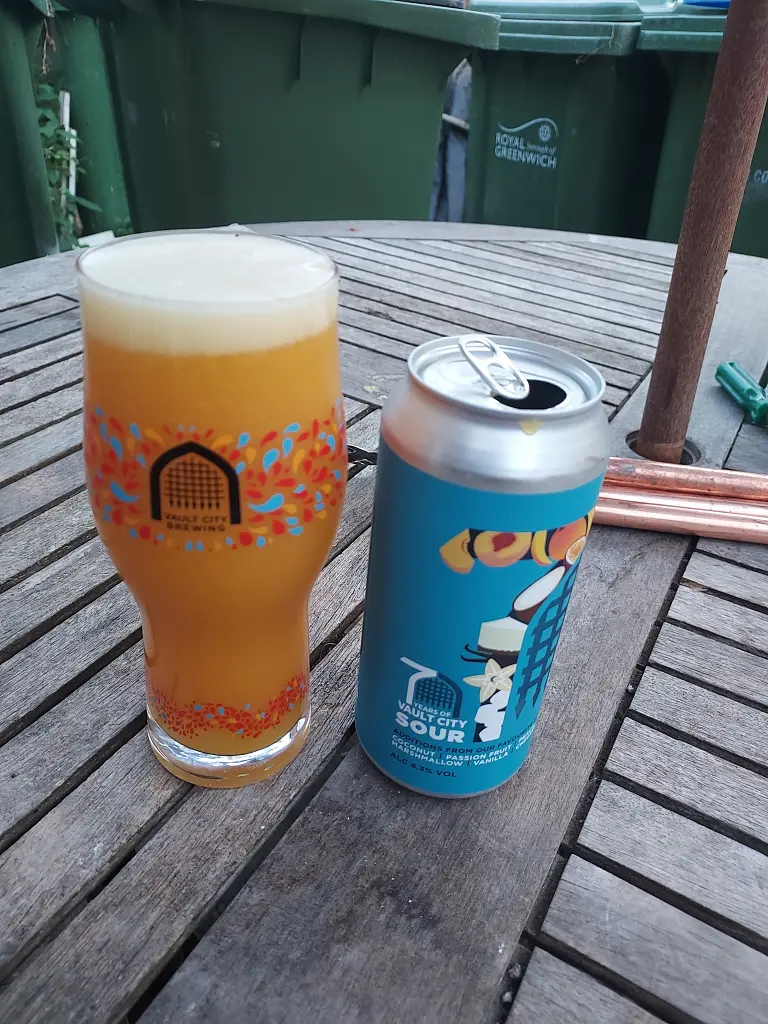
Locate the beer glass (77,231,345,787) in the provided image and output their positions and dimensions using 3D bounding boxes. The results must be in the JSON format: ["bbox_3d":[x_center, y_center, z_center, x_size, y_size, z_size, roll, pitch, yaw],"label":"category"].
[{"bbox_3d":[-0.050,0.010,0.223,0.074,0.172,0.074,-3,34,-13],"label":"beer glass"}]

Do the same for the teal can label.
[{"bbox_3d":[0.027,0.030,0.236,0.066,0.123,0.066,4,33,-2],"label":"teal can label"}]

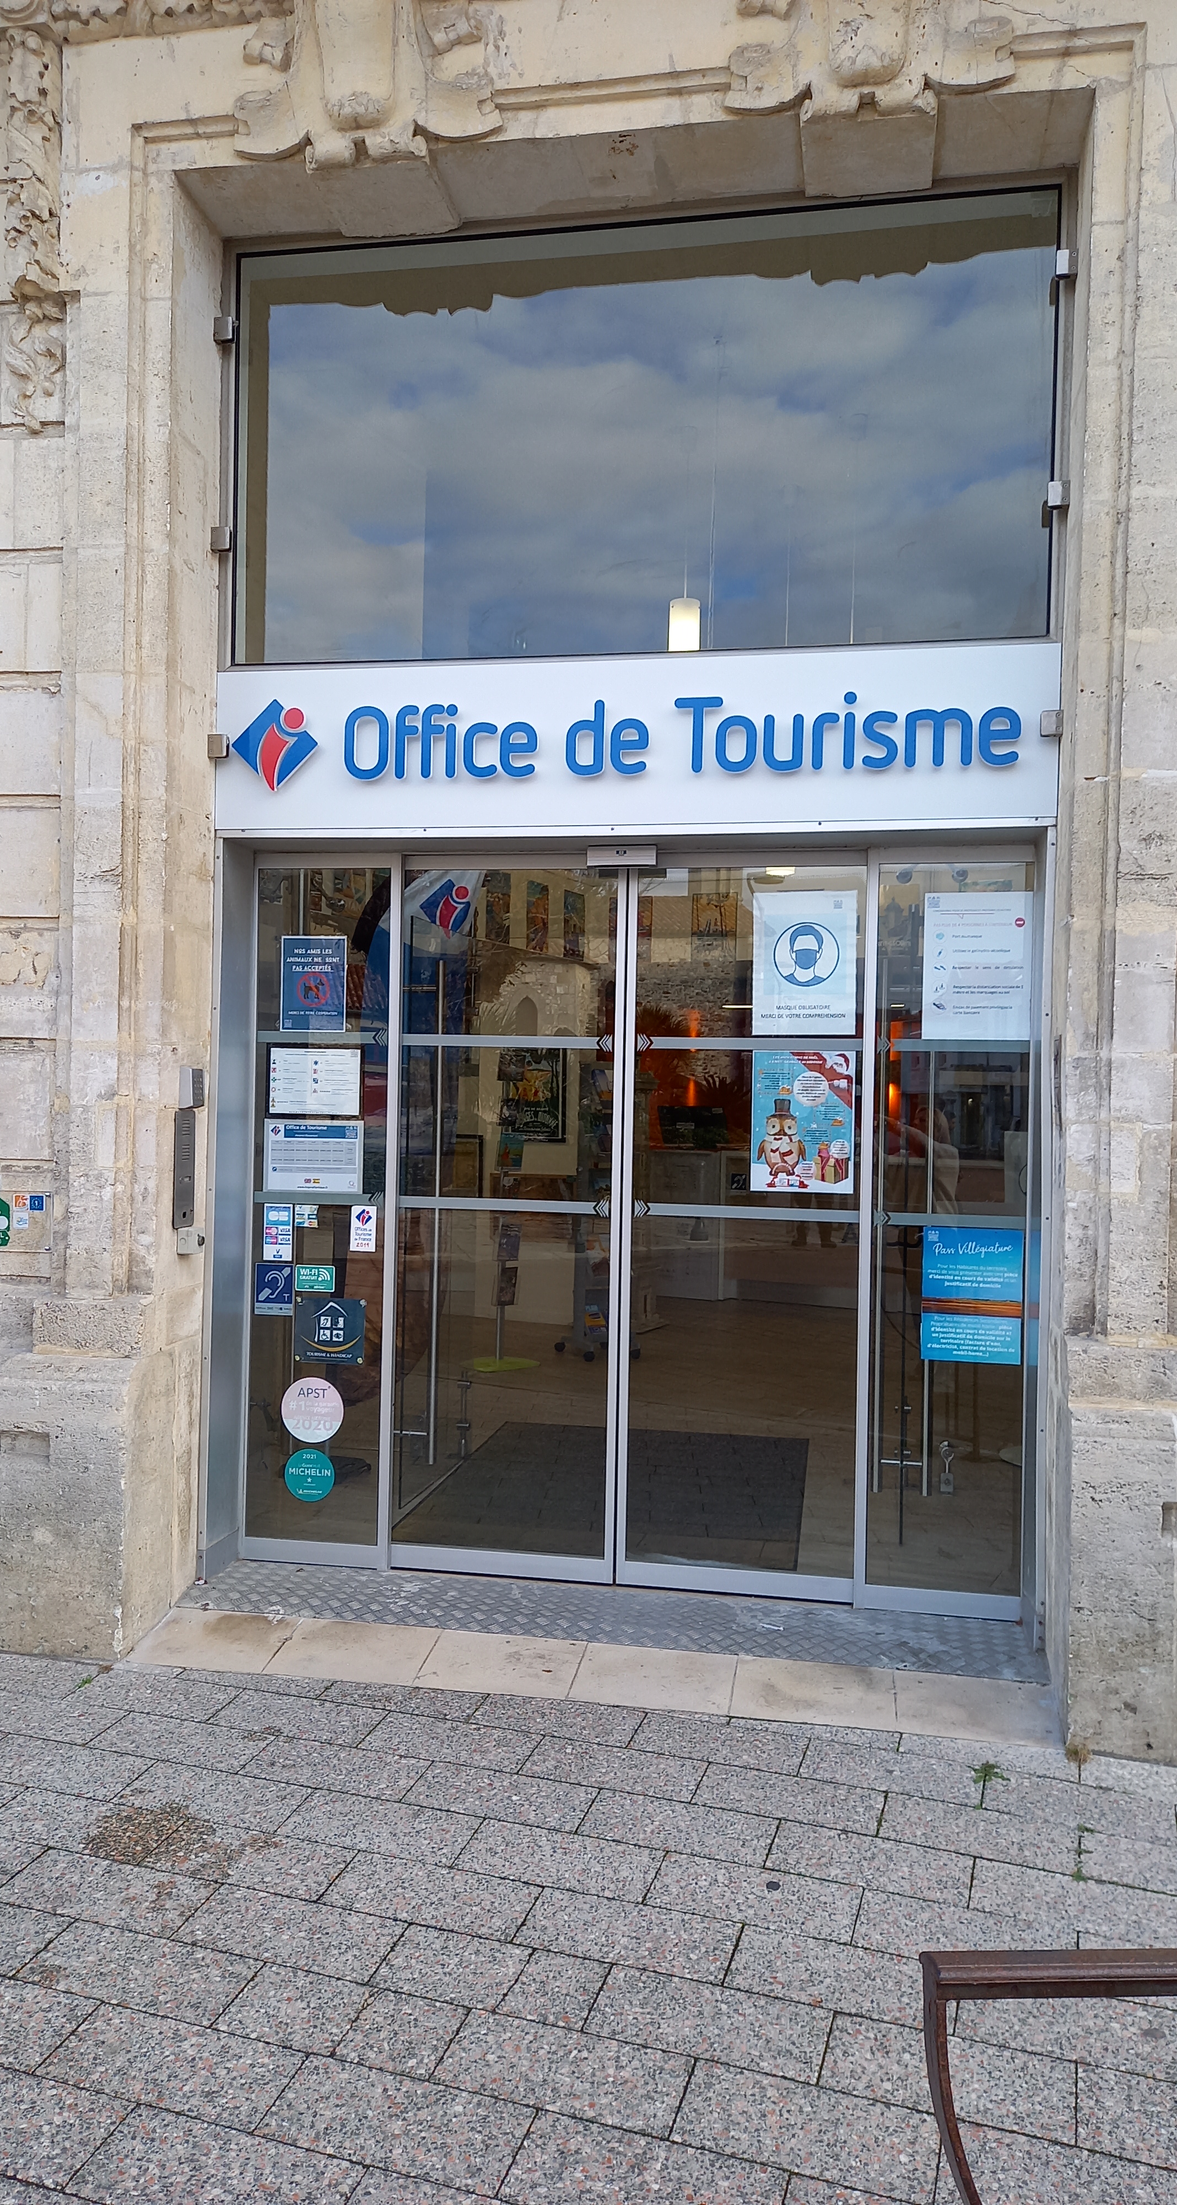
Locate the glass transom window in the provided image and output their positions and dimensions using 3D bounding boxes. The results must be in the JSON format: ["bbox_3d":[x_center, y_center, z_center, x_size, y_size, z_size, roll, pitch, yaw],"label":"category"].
[{"bbox_3d":[0.108,-1.877,4.509,2.339,1.215,0.070,1,0,11],"label":"glass transom window"}]

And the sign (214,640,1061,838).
[{"bbox_3d":[0.086,-1.003,4.500,2.391,0.493,0.070,1,0,11],"label":"sign"}]

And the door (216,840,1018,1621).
[{"bbox_3d":[0.103,0.339,4.782,2.349,2.215,0.120,1,0,11],"label":"door"}]

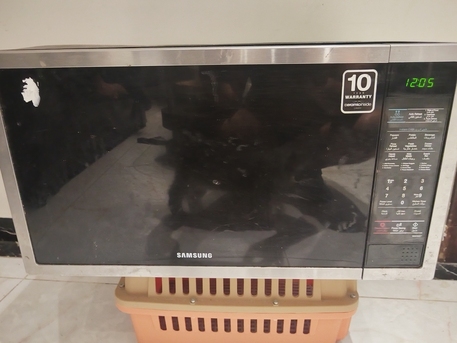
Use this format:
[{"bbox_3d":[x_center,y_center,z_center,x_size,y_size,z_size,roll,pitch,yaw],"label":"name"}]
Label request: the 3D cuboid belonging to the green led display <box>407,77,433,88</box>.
[{"bbox_3d":[0.205,-0.095,0.367,0.029,0.011,0.005,0,19,3],"label":"green led display"}]

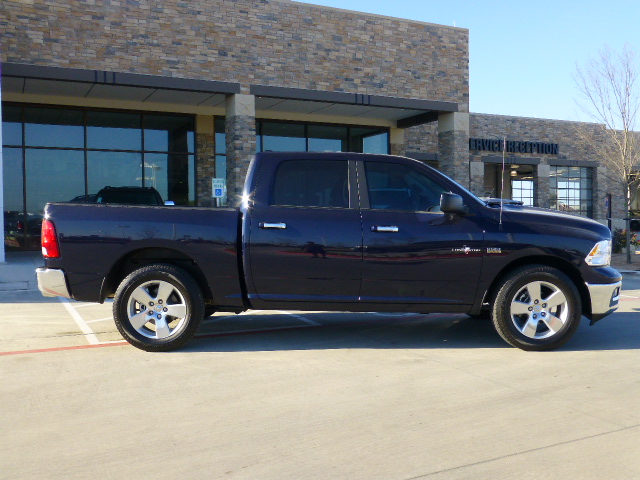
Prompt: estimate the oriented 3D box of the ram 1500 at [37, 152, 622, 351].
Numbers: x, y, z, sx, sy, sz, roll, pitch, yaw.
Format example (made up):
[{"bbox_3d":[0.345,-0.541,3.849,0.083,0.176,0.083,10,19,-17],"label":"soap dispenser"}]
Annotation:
[{"bbox_3d":[0.135,0.065,6.830,5.820,1.900,2.030,0,2,-1],"label":"ram 1500"}]

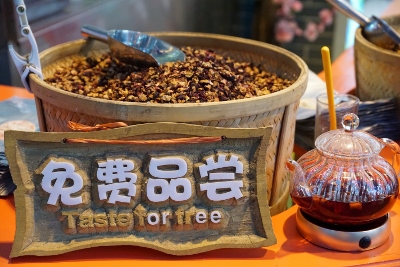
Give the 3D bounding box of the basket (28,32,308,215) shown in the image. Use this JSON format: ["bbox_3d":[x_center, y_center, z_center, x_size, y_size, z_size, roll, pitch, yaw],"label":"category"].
[{"bbox_3d":[-0.046,-0.011,1.211,0.390,0.186,0.390,1,20,0],"label":"basket"}]

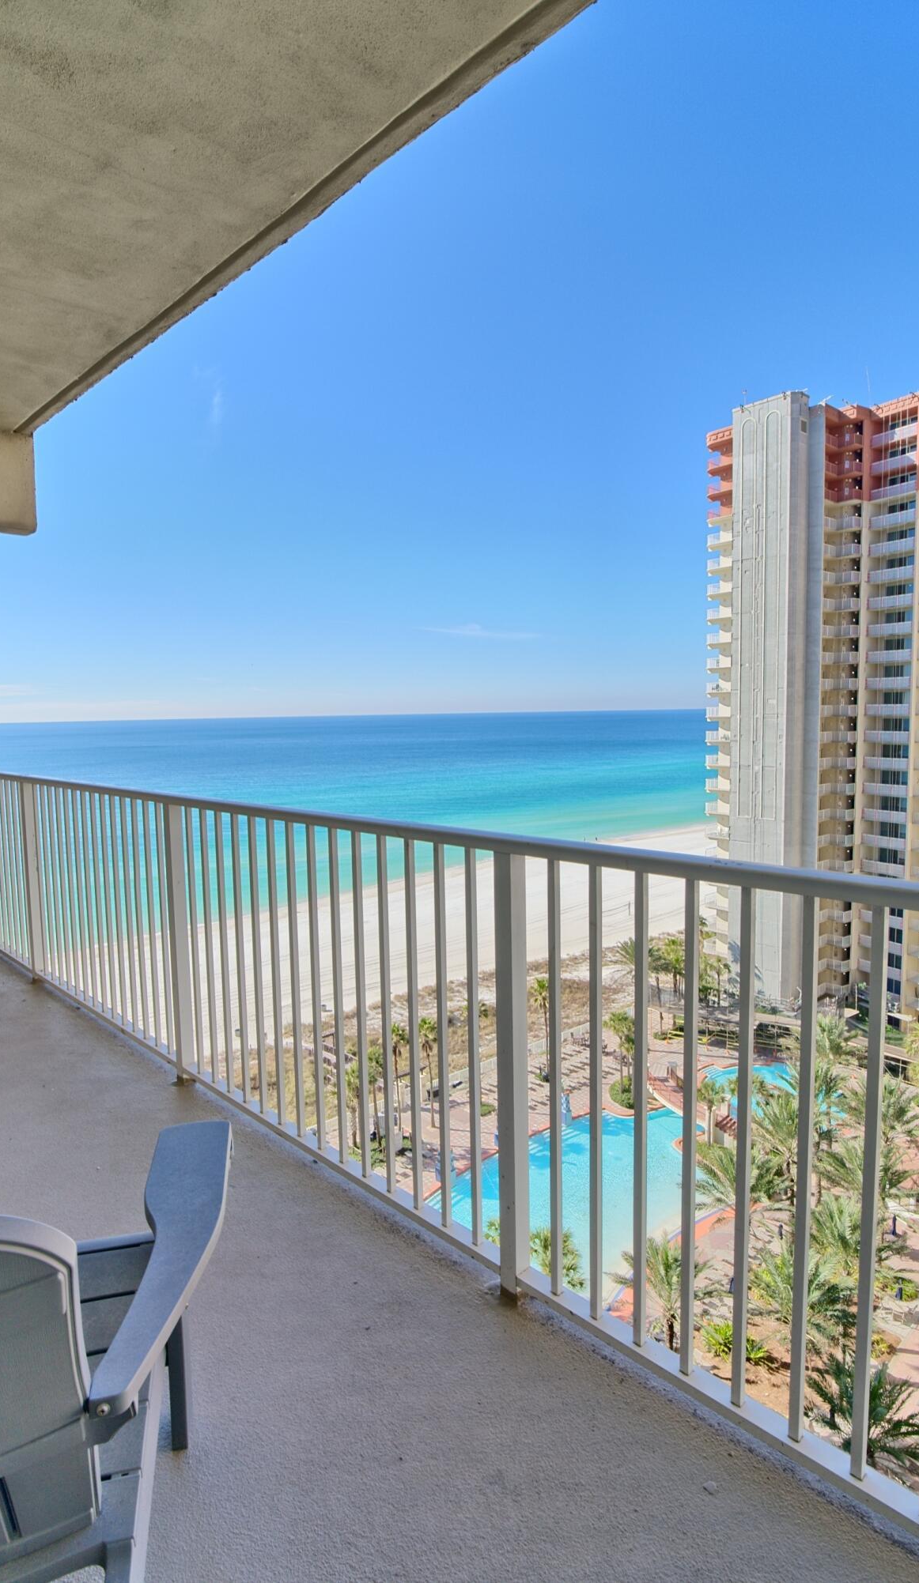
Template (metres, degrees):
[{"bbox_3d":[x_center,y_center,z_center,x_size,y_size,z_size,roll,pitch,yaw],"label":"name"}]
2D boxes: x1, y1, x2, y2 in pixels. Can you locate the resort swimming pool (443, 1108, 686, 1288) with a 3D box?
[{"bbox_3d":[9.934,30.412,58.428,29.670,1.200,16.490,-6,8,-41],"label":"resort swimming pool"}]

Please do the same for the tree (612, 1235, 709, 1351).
[{"bbox_3d":[11.702,28.033,42.782,5.400,6.800,5.400,0,6,16],"label":"tree"}]

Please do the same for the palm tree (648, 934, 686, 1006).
[{"bbox_3d":[25.854,21.548,95.438,4.300,8.600,4.300,0,6,15],"label":"palm tree"}]

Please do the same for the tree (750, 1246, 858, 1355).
[{"bbox_3d":[18.306,28.118,42.646,5.300,6.400,5.300,1,6,24],"label":"tree"}]

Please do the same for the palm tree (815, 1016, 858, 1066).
[{"bbox_3d":[34.310,24.499,72.484,4.500,7.000,4.500,2,6,26],"label":"palm tree"}]

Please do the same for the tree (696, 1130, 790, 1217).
[{"bbox_3d":[18.412,26.650,51.711,5.600,7.500,5.600,1,6,20],"label":"tree"}]

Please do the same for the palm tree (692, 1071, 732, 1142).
[{"bbox_3d":[20.458,25.942,64.333,3.100,6.300,3.100,1,6,18],"label":"palm tree"}]

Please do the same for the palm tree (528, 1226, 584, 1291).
[{"bbox_3d":[5.155,27.958,43.799,3.200,7.000,3.200,0,6,6],"label":"palm tree"}]

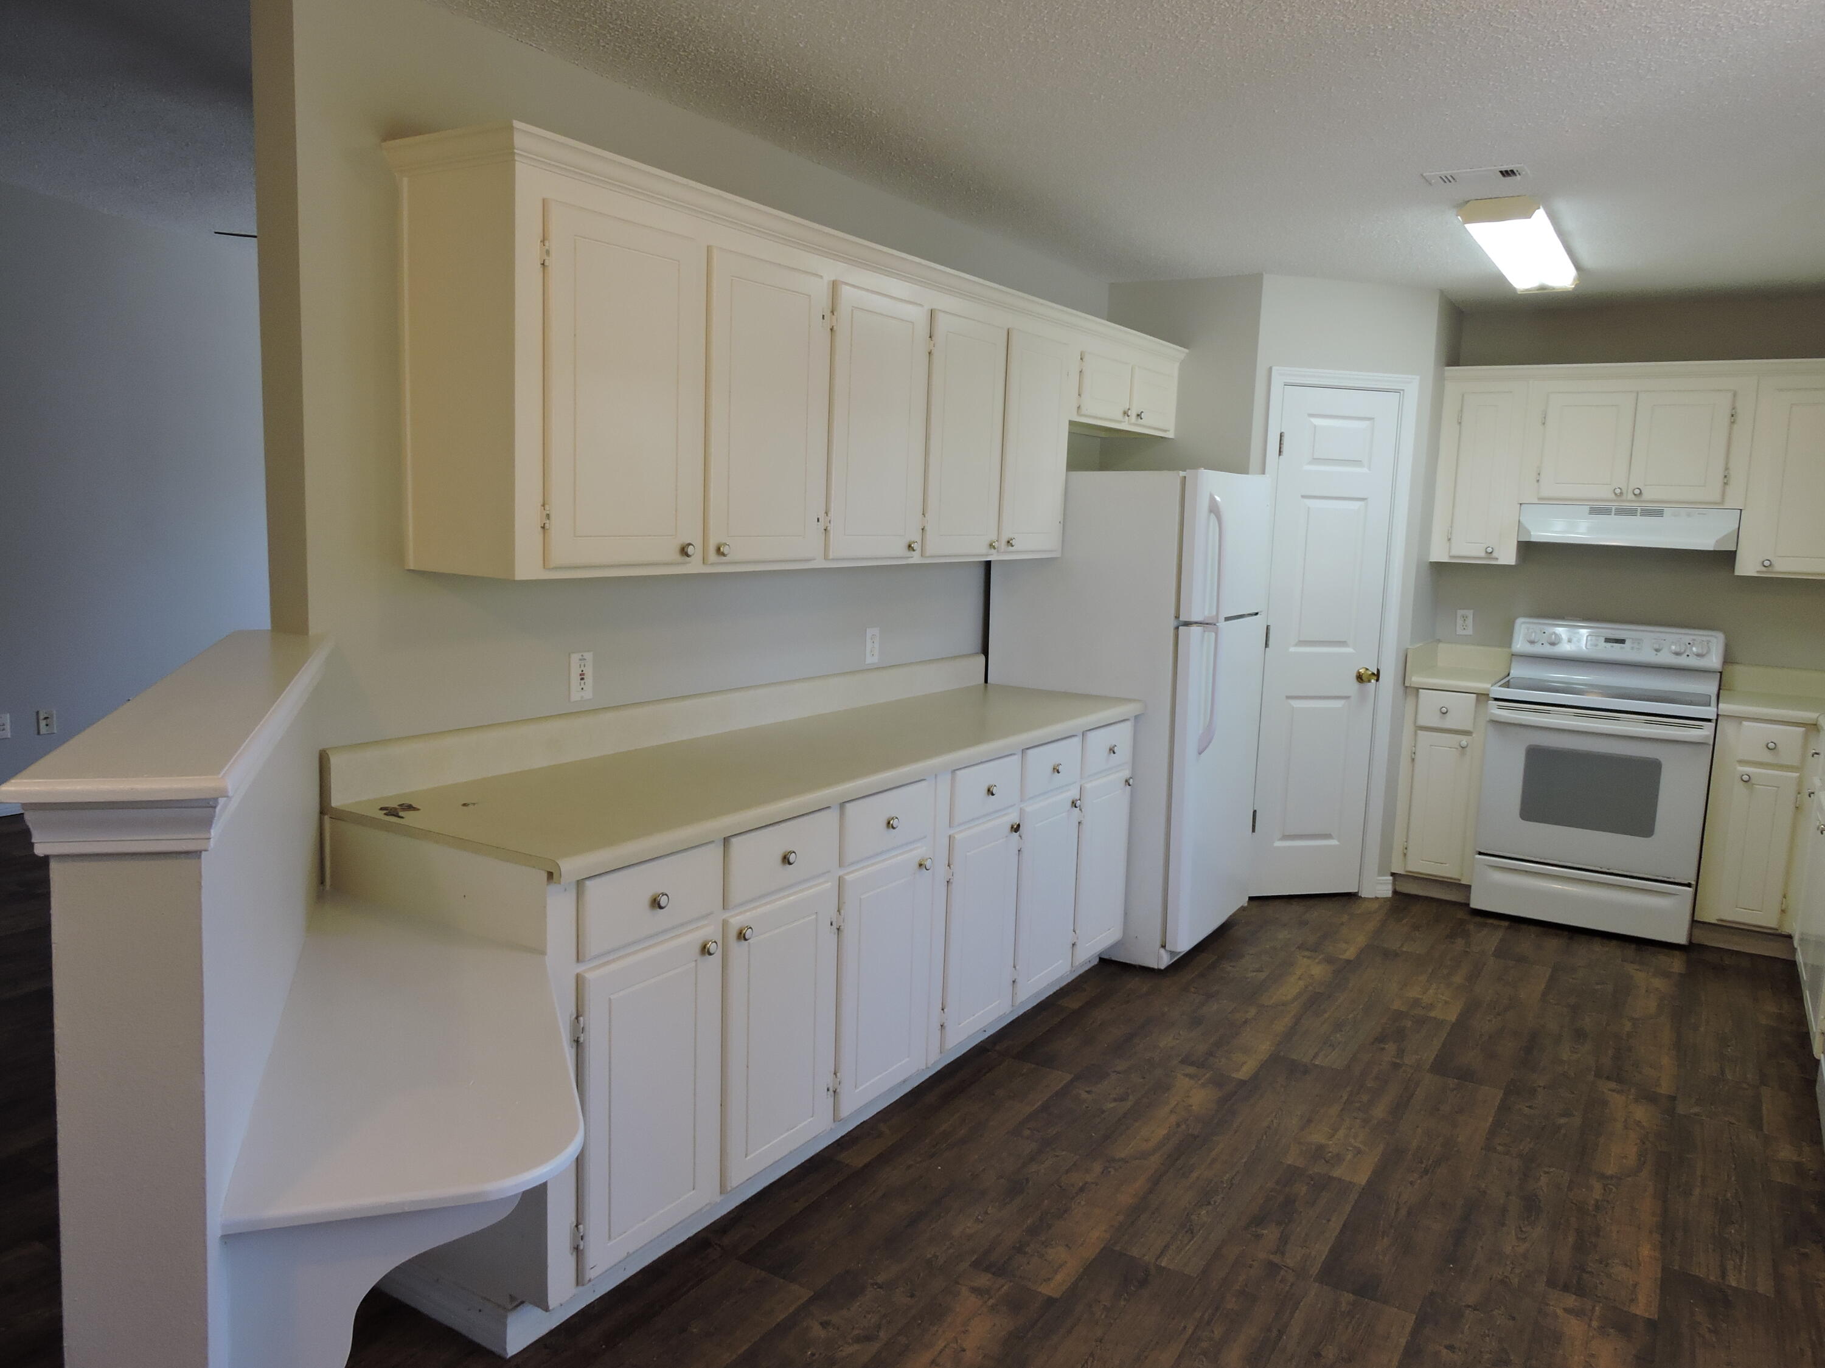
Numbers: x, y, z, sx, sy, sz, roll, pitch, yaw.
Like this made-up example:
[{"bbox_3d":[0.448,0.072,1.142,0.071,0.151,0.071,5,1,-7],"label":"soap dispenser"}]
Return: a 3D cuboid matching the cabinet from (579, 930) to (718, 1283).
[{"bbox_3d":[-0.482,0.762,2.326,0.028,0.580,0.330,7,9,32],"label":"cabinet"}]

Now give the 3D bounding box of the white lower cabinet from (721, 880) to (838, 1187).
[{"bbox_3d":[-0.275,0.729,2.646,0.028,0.575,0.335,7,9,32],"label":"white lower cabinet"}]

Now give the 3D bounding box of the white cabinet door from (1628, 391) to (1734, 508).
[{"bbox_3d":[2.873,-0.887,4.729,0.316,0.413,0.030,7,10,32],"label":"white cabinet door"}]

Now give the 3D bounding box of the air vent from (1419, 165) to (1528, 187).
[{"bbox_3d":[1.459,-1.302,3.270,0.246,0.020,0.134,7,10,32],"label":"air vent"}]

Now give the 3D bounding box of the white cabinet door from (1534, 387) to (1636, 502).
[{"bbox_3d":[2.612,-0.920,4.896,0.308,0.413,0.030,7,10,32],"label":"white cabinet door"}]

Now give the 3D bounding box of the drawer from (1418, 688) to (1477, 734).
[{"bbox_3d":[2.141,0.108,5.077,0.215,0.147,0.028,7,9,32],"label":"drawer"}]

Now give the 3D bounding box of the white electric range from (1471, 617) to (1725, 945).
[{"bbox_3d":[2.724,0.348,5.032,0.757,1.160,0.690,7,9,32],"label":"white electric range"}]

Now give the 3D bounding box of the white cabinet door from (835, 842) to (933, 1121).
[{"bbox_3d":[-0.066,0.688,2.965,0.038,0.582,0.370,7,10,32],"label":"white cabinet door"}]

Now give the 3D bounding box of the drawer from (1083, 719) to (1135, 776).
[{"bbox_3d":[0.610,0.204,3.945,0.028,0.150,0.310,7,9,32],"label":"drawer"}]

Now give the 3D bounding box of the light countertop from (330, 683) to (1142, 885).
[{"bbox_3d":[-0.156,0.161,3.288,0.645,0.042,2.540,7,9,32],"label":"light countertop"}]

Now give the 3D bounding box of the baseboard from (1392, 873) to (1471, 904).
[{"bbox_3d":[2.150,0.845,5.234,0.300,0.085,0.020,7,9,32],"label":"baseboard"}]

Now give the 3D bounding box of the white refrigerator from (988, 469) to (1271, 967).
[{"bbox_3d":[0.798,0.079,4.653,0.775,1.670,0.710,7,9,32],"label":"white refrigerator"}]

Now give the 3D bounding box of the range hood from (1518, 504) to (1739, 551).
[{"bbox_3d":[2.795,-0.618,4.955,0.742,0.146,0.470,7,10,32],"label":"range hood"}]

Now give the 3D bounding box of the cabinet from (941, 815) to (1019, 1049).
[{"bbox_3d":[0.187,0.652,3.361,0.028,0.572,0.335,7,9,32],"label":"cabinet"}]

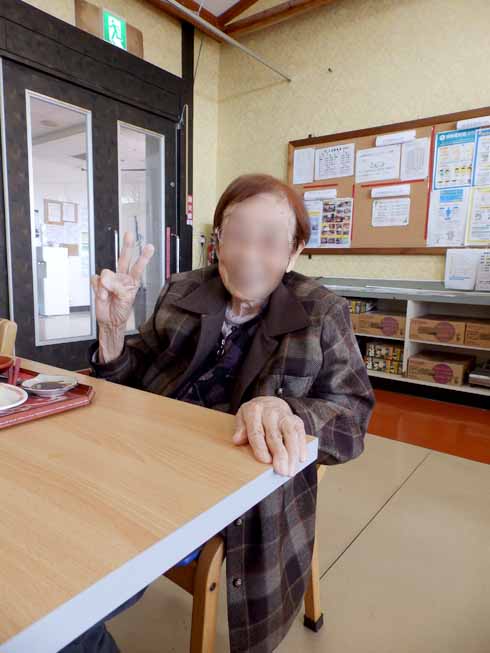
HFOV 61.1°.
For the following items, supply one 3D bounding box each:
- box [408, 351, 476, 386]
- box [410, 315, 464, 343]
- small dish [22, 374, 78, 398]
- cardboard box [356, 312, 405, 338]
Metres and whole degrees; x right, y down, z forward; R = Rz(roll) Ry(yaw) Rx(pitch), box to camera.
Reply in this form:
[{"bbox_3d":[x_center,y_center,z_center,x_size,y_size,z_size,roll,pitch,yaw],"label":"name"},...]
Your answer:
[{"bbox_3d":[1.481,0.308,3.165,0.371,0.154,0.350,6,9,33],"label":"box"},{"bbox_3d":[1.478,0.022,3.115,0.365,0.154,0.350,7,9,35],"label":"box"},{"bbox_3d":[-0.339,0.106,0.725,0.090,0.023,0.090,2,8,0],"label":"small dish"},{"bbox_3d":[1.165,-0.016,3.336,0.366,0.154,0.350,7,9,35],"label":"cardboard box"}]

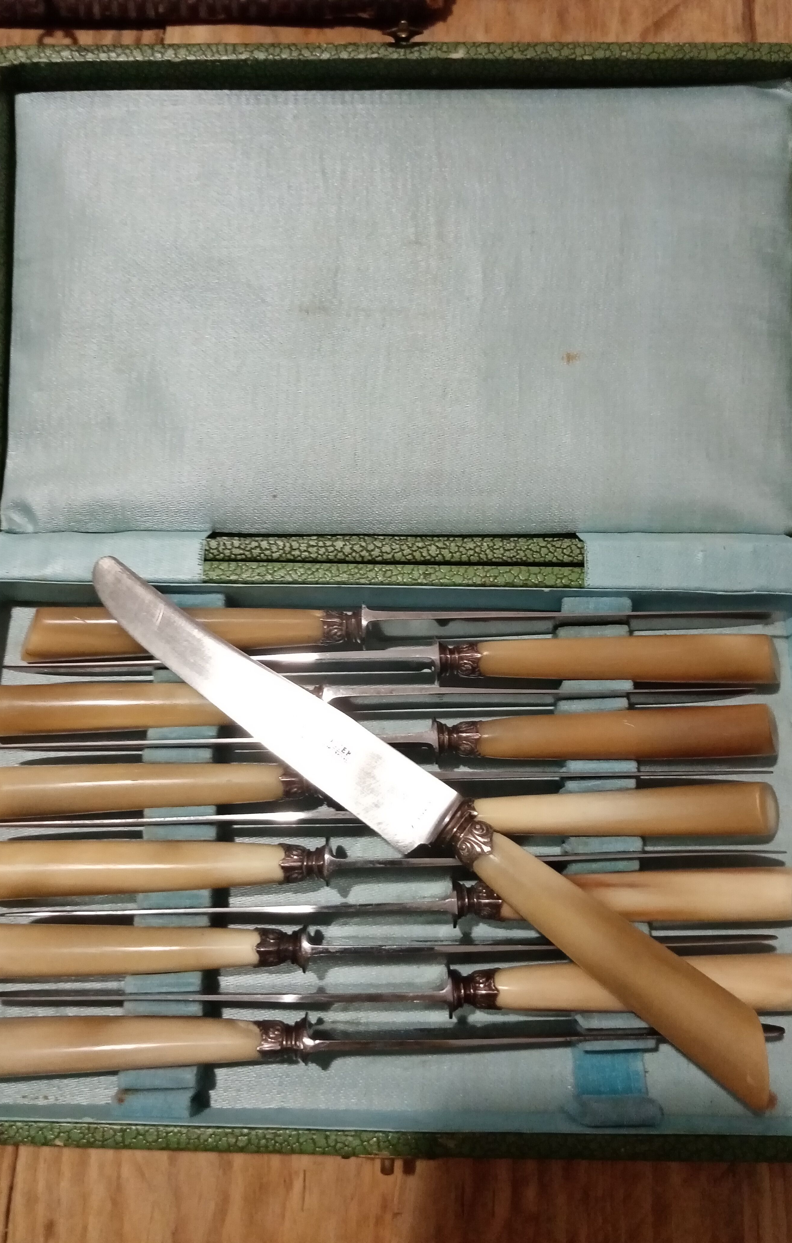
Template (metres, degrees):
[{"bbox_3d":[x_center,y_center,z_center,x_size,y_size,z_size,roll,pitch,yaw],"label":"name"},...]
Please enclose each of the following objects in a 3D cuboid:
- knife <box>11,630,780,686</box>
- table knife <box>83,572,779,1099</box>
[{"bbox_3d":[0.000,0.013,0.279,0.226,0.022,0.014,-1,74,0],"label":"knife"},{"bbox_3d":[0.004,0.049,0.251,0.227,0.014,0.022,35,78,10],"label":"table knife"}]

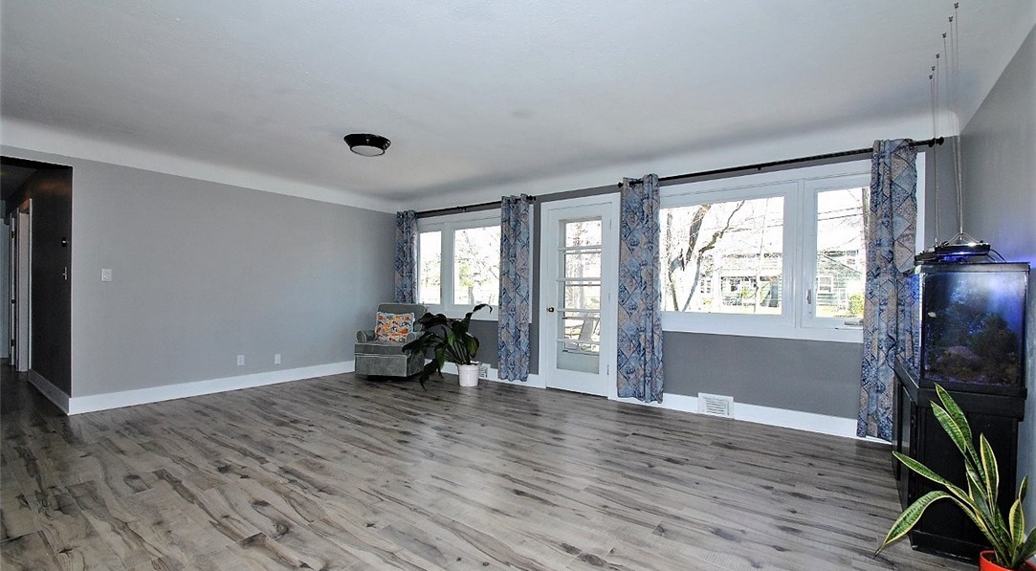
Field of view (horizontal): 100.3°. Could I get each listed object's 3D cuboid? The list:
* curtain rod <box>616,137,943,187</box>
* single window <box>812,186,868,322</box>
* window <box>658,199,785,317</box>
[{"bbox_3d":[1.958,-1.003,3.653,2.380,0.050,0.080,0,0,36],"label":"curtain rod"},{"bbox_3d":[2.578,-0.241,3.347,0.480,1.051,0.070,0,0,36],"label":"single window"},{"bbox_3d":[1.779,-0.239,3.921,1.103,1.005,0.070,0,0,36],"label":"window"}]

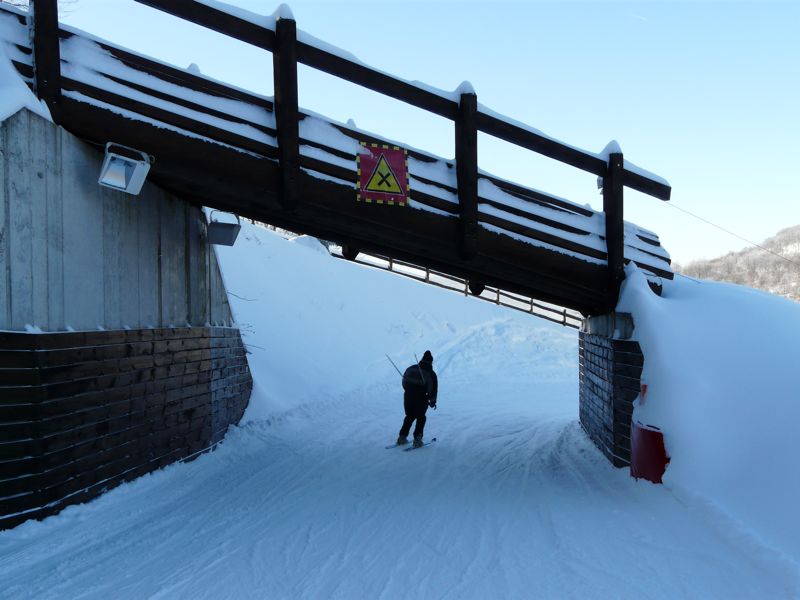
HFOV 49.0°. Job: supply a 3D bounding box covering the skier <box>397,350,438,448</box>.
[{"bbox_3d":[0.310,1.757,15.500,0.600,1.730,0.550,3,1,19],"label":"skier"}]

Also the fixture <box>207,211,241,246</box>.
[{"bbox_3d":[-2.860,-1.160,14.200,0.500,0.550,0.330,-1,2,-3],"label":"fixture"}]

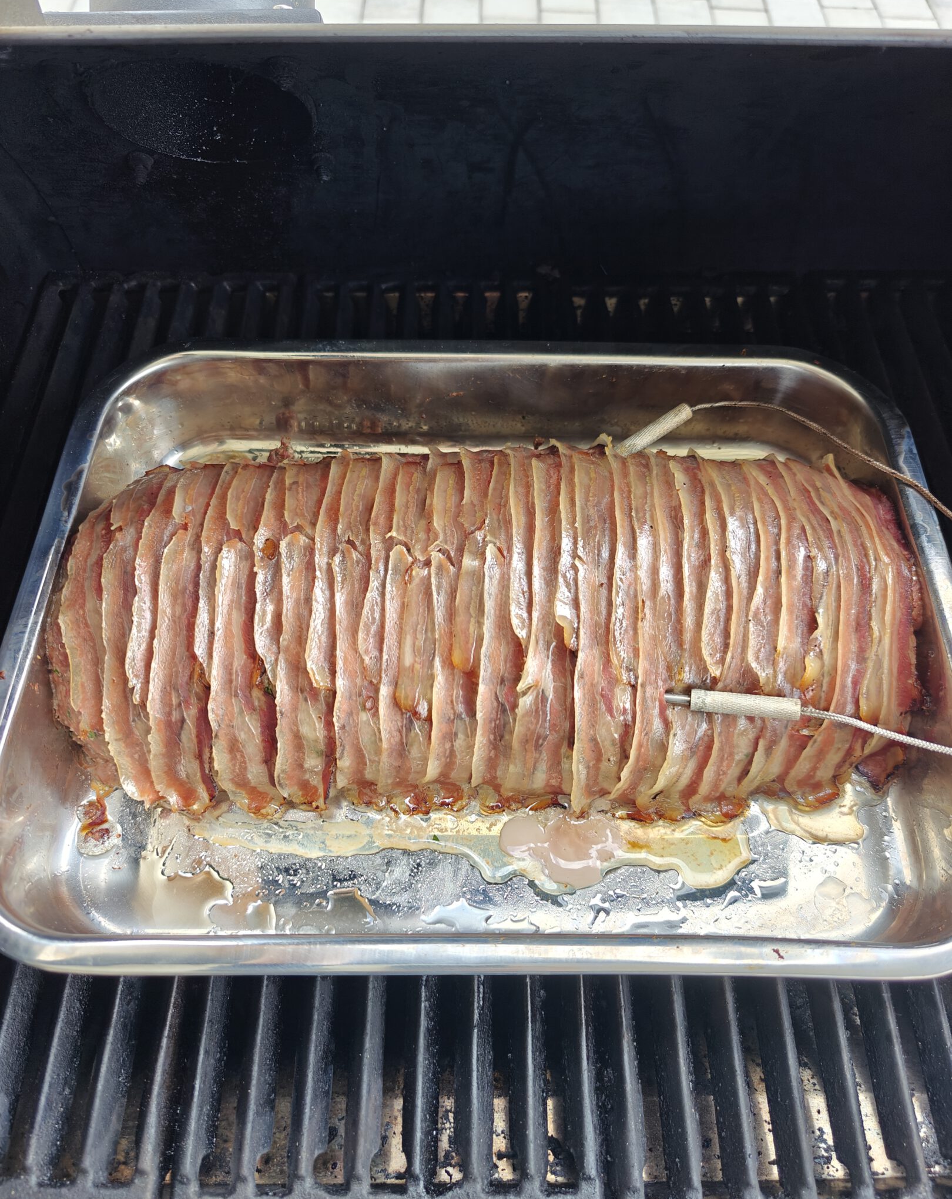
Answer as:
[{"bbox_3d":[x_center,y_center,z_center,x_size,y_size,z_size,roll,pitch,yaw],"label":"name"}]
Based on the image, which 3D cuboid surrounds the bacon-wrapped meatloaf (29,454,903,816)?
[{"bbox_3d":[0.004,-0.005,0.363,0.351,0.083,0.171,0,60,0],"label":"bacon-wrapped meatloaf"}]

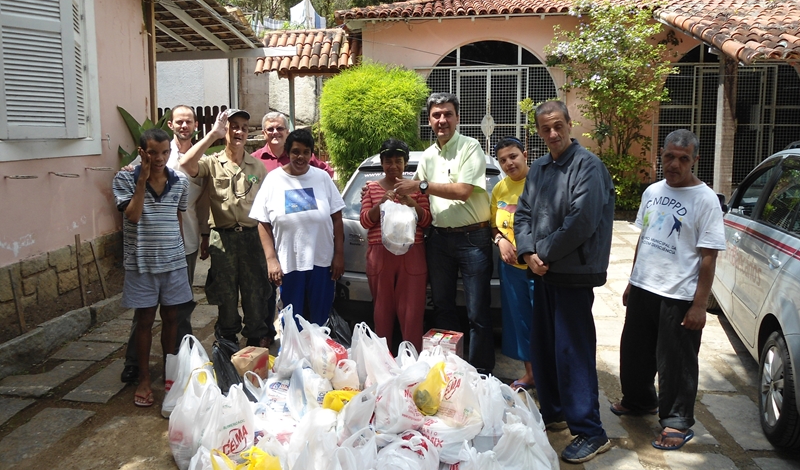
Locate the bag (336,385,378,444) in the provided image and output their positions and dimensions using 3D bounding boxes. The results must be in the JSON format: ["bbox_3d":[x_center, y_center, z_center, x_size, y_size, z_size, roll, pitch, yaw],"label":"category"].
[{"bbox_3d":[-0.202,0.876,2.857,0.230,0.360,0.220,0,9,0],"label":"bag"}]

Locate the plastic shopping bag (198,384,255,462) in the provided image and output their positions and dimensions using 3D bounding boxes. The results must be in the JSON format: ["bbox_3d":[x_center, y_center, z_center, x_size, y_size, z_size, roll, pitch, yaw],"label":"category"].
[{"bbox_3d":[-0.822,0.886,2.847,0.260,0.390,0.210,-3,10,-17],"label":"plastic shopping bag"}]

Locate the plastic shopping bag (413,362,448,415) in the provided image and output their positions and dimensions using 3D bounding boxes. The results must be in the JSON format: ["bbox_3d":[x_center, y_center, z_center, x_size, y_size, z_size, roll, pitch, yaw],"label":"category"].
[{"bbox_3d":[0.144,0.759,2.939,0.160,0.240,0.140,0,9,0],"label":"plastic shopping bag"}]

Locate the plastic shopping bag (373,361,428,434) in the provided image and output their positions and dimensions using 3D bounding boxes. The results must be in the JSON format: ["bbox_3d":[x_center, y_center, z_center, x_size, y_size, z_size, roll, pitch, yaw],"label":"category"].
[{"bbox_3d":[0.002,0.806,2.967,0.270,0.360,0.260,0,9,0],"label":"plastic shopping bag"}]

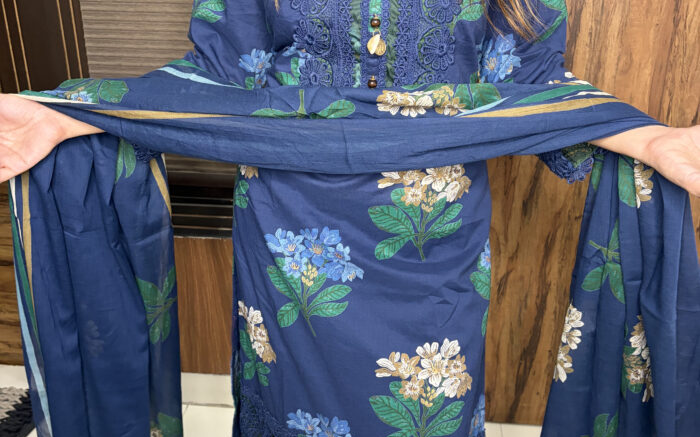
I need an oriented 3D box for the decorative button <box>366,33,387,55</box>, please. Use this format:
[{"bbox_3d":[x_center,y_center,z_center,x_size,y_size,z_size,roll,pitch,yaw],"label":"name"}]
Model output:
[{"bbox_3d":[0.030,-0.199,0.795,0.022,0.025,0.010,1,23,2],"label":"decorative button"}]

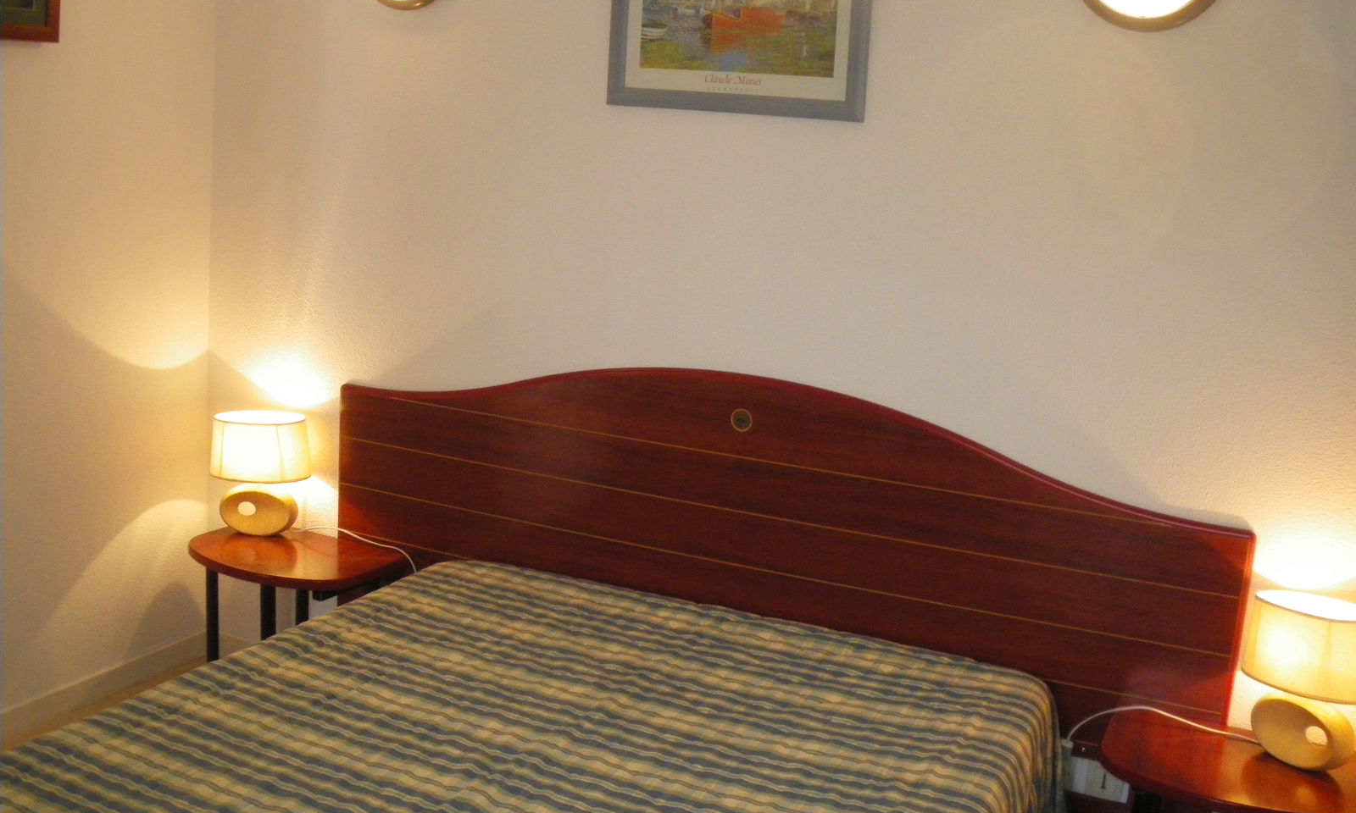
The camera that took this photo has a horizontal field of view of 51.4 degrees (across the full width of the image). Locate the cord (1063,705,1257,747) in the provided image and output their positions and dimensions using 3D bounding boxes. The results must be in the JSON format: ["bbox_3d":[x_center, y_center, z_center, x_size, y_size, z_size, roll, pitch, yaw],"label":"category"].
[{"bbox_3d":[0.947,0.652,2.766,0.360,0.107,0.070,9,11,23],"label":"cord"}]

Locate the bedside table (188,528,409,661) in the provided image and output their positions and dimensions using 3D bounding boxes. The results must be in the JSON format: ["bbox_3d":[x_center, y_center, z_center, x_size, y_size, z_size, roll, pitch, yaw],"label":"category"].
[{"bbox_3d":[-0.982,0.574,3.511,0.500,0.440,0.345,9,11,23],"label":"bedside table"}]

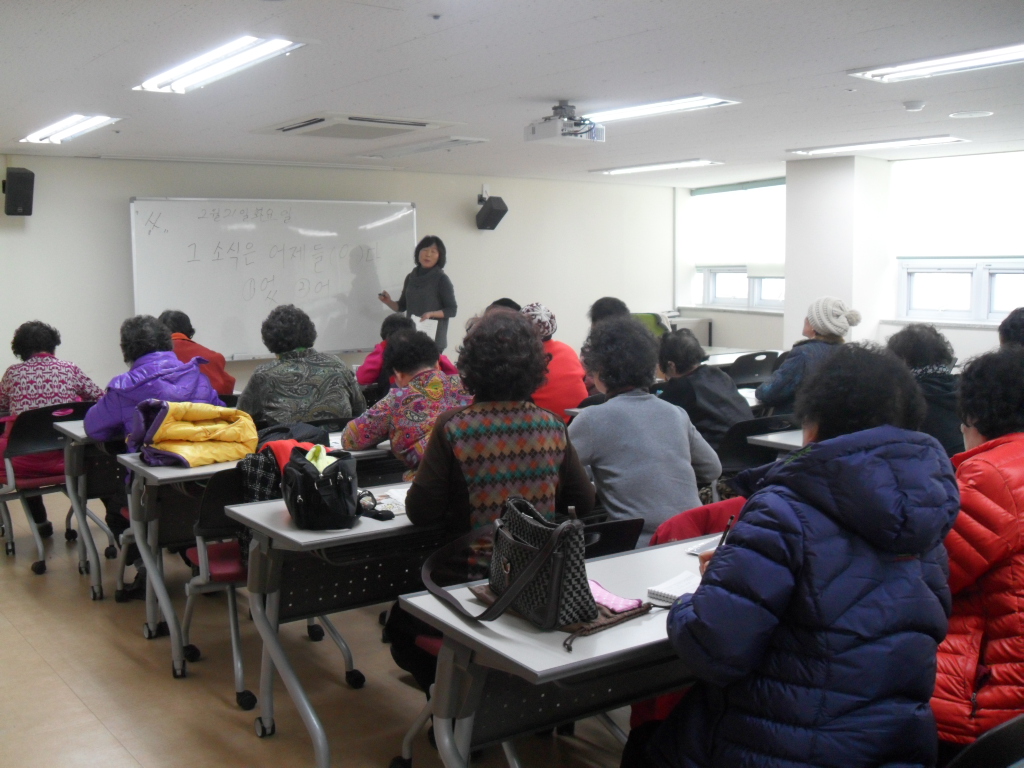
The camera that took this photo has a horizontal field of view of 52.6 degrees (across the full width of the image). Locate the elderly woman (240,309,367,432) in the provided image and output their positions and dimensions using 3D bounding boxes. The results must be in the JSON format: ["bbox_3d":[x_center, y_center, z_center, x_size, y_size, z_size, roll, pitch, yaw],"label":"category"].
[{"bbox_3d":[-1.029,0.276,4.824,0.560,1.260,0.750,-5,8,-36],"label":"elderly woman"}]

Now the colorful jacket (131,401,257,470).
[{"bbox_3d":[-1.169,0.162,3.872,0.280,0.220,0.340,6,9,40],"label":"colorful jacket"}]

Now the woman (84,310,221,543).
[{"bbox_3d":[-1.531,0.321,4.479,0.580,1.260,0.770,-5,8,-36],"label":"woman"}]

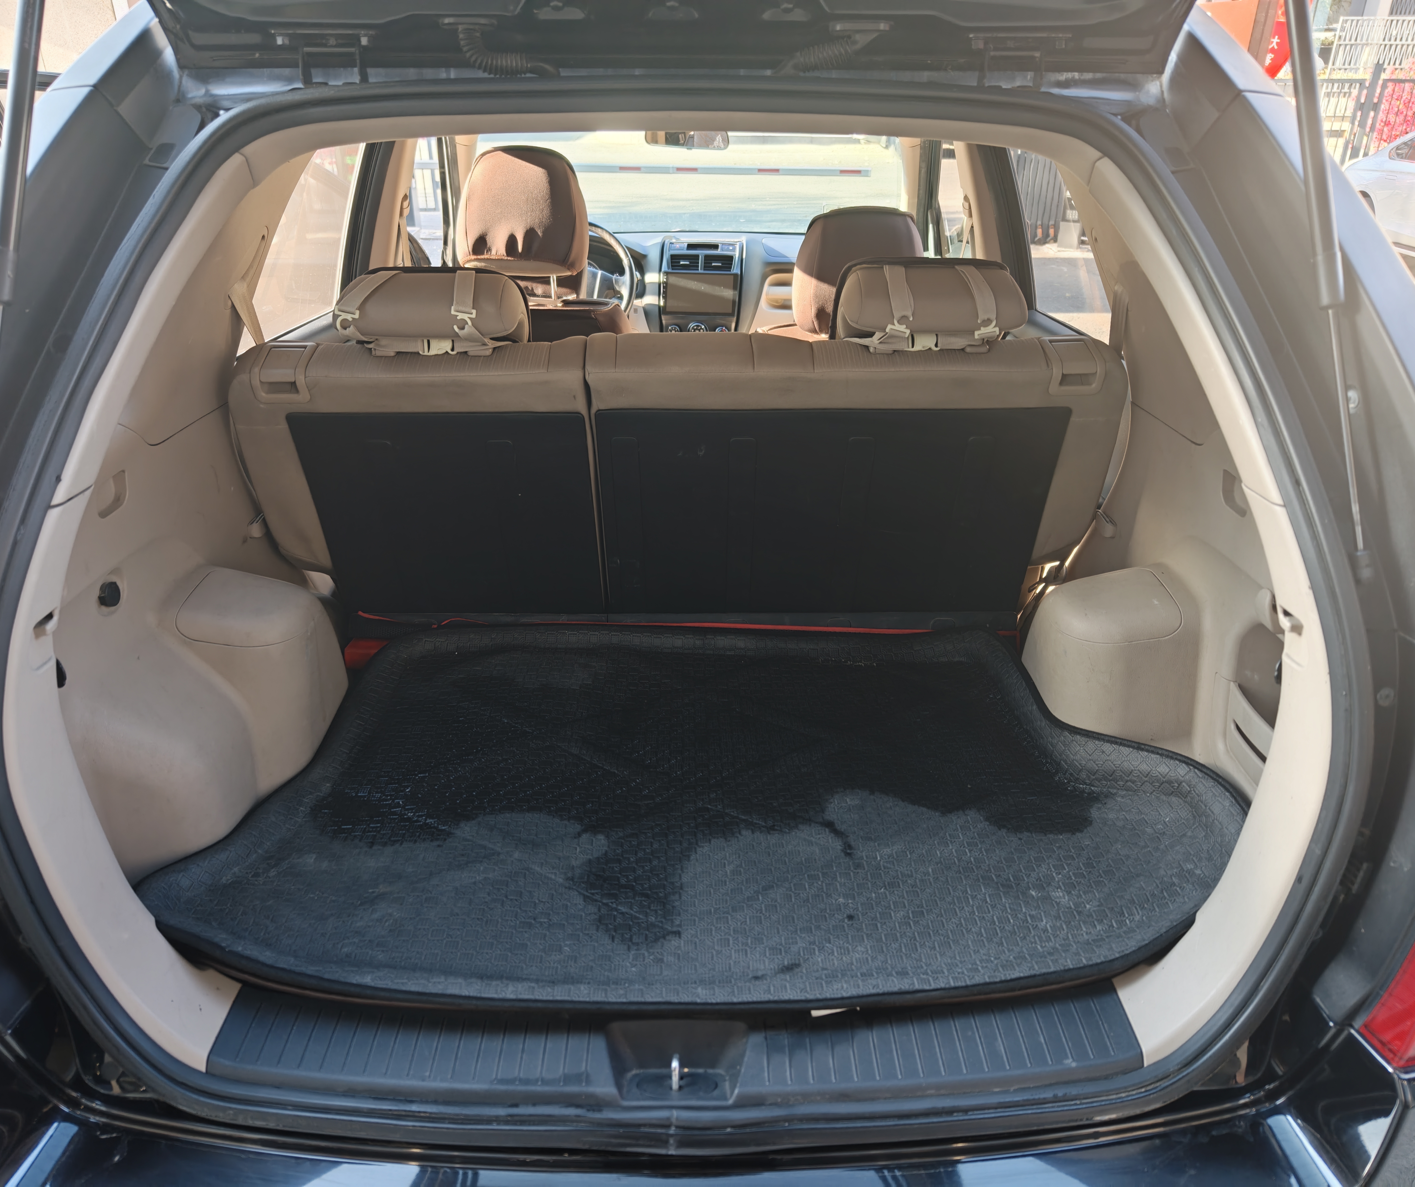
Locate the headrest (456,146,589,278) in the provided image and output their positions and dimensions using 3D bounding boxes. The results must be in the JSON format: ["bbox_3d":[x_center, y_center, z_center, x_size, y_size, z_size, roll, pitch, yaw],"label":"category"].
[{"bbox_3d":[-0.385,-0.791,2.180,0.265,0.235,0.150,0,35,0],"label":"headrest"}]

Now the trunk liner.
[{"bbox_3d":[0.005,0.226,1.333,1.290,0.060,0.710,0,28,0],"label":"trunk liner"}]

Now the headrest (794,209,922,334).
[{"bbox_3d":[0.316,-0.674,2.200,0.265,0.235,0.150,0,35,0],"label":"headrest"}]

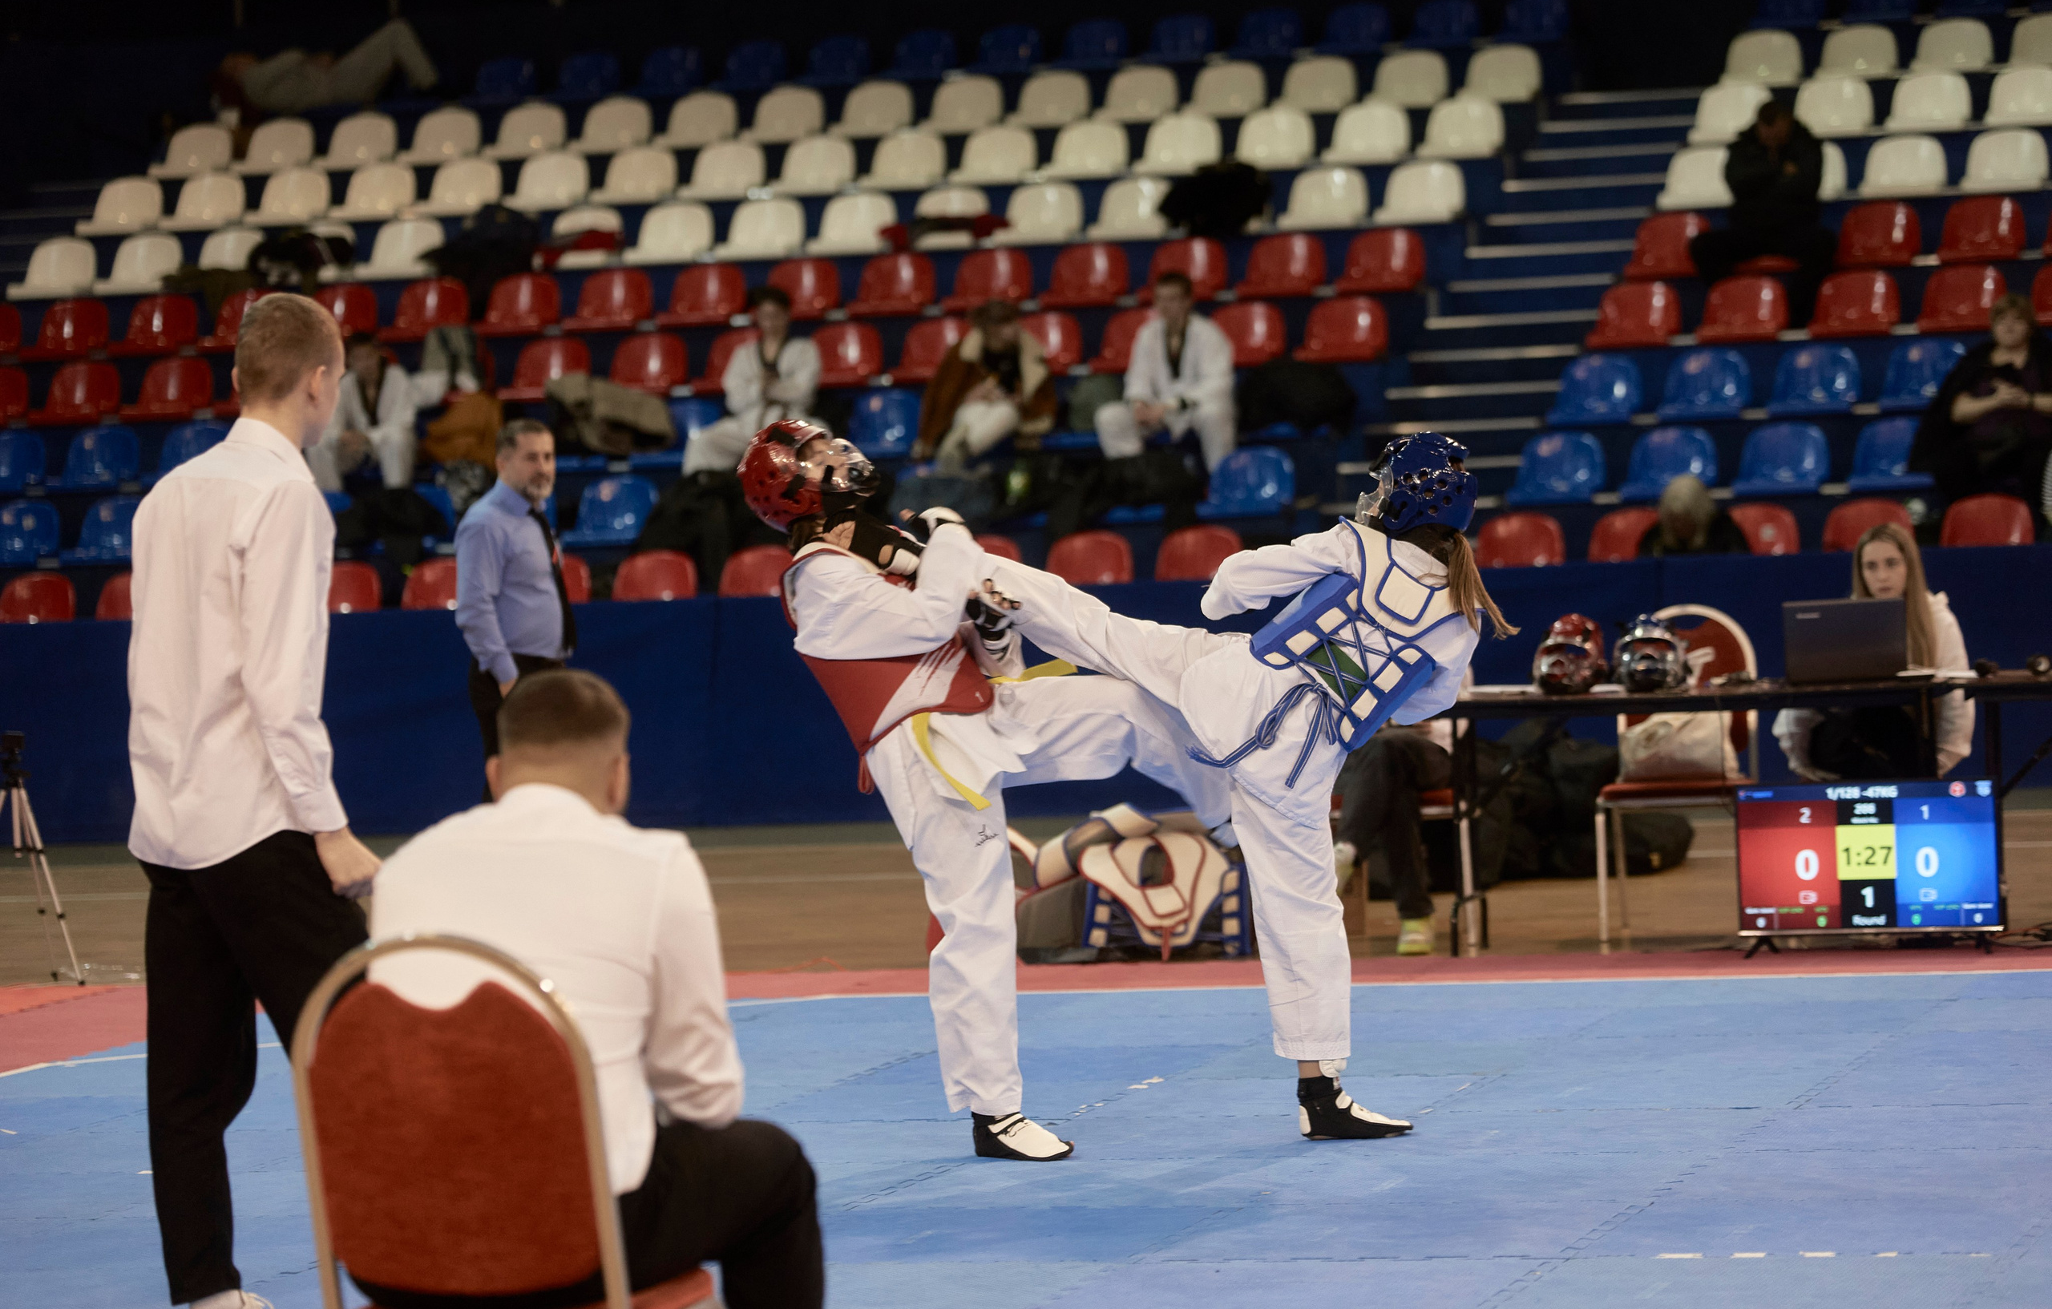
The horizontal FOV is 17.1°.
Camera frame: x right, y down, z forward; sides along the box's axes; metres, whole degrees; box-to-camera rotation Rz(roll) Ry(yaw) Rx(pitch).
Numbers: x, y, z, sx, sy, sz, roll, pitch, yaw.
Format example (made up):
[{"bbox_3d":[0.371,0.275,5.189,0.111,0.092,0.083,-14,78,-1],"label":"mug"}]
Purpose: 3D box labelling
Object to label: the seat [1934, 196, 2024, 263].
[{"bbox_3d":[4.563,-2.027,32.711,0.410,0.330,0.400,-2,2,16],"label":"seat"}]

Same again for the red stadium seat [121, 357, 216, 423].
[{"bbox_3d":[-4.126,-1.266,32.679,0.400,0.300,0.360,-2,2,18],"label":"red stadium seat"}]

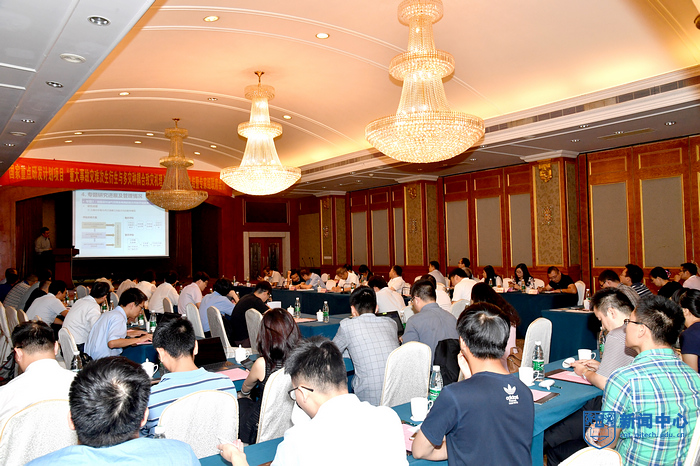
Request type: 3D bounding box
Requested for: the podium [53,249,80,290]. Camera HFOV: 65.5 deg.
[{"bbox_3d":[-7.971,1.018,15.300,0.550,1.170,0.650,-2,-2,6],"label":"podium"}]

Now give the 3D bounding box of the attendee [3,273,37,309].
[{"bbox_3d":[-6.056,1.403,10.063,0.740,1.220,0.520,0,-3,-38],"label":"attendee"}]

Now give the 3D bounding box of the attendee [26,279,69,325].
[{"bbox_3d":[-3.680,1.226,6.850,0.750,1.230,0.550,0,-3,-37],"label":"attendee"}]

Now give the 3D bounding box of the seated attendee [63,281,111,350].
[{"bbox_3d":[-2.720,1.169,5.900,0.750,1.230,0.550,0,-3,-37],"label":"seated attendee"}]

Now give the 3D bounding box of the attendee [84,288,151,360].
[{"bbox_3d":[-1.985,1.101,4.733,0.740,1.240,0.500,0,-2,-38],"label":"attendee"}]

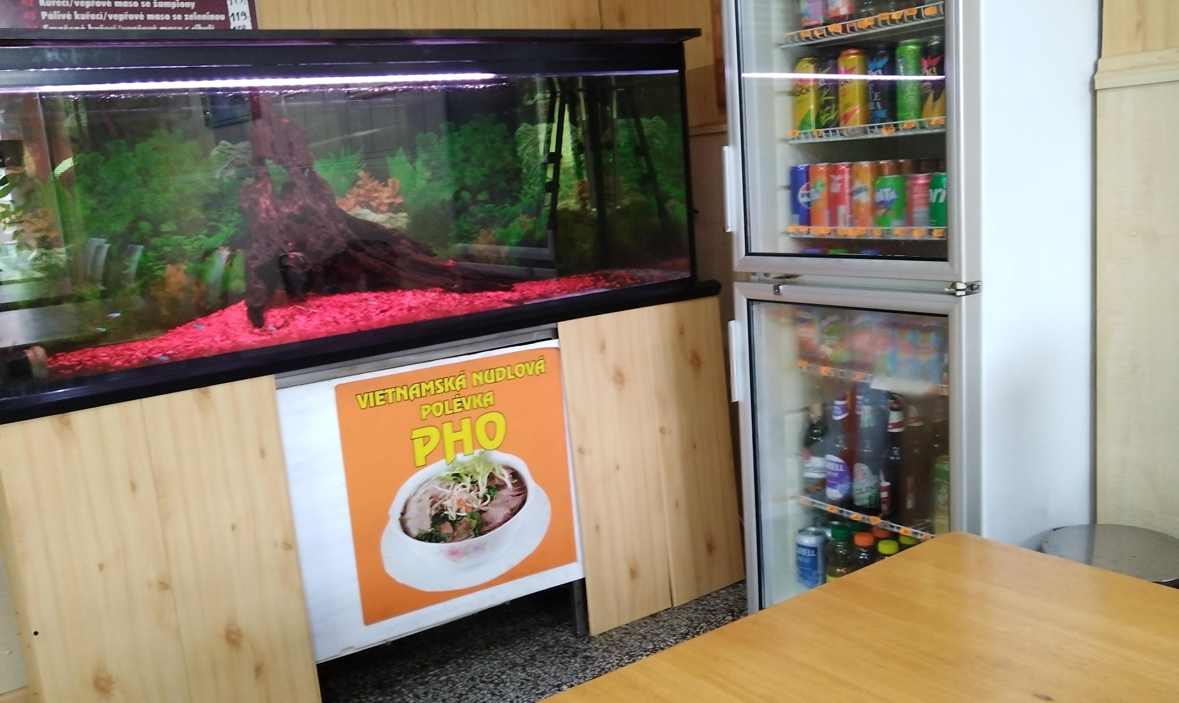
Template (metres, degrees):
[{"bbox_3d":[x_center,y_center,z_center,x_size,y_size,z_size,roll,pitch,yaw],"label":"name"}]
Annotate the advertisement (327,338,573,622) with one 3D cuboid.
[{"bbox_3d":[-0.281,0.294,2.804,0.580,0.535,0.010,-11,10,-36],"label":"advertisement"}]

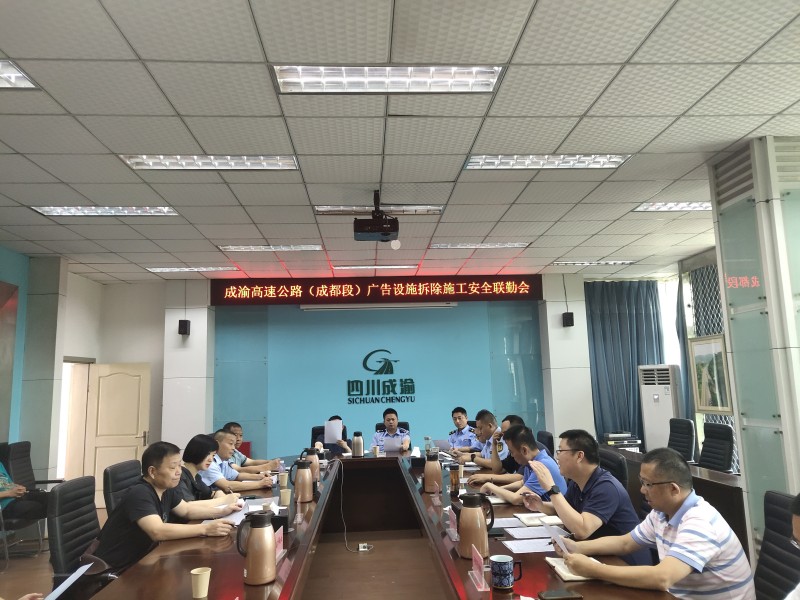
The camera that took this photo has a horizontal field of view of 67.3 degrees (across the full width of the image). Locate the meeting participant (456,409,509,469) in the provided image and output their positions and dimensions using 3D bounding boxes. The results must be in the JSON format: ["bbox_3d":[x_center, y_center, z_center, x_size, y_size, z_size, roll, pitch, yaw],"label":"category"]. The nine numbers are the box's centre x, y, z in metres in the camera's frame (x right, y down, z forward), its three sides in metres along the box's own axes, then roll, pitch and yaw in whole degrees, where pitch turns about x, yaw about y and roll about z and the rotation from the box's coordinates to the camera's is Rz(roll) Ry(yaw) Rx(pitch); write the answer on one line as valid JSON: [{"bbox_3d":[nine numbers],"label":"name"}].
[{"bbox_3d":[0.845,1.768,5.970,0.680,1.320,0.520,-1,-8,-3],"label":"meeting participant"}]

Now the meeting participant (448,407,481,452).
[{"bbox_3d":[0.757,1.919,7.074,0.520,1.290,0.620,-3,-8,14],"label":"meeting participant"}]

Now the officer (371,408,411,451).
[{"bbox_3d":[-0.105,1.978,7.258,0.540,1.310,0.700,-1,-8,-3],"label":"officer"}]

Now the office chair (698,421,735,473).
[{"bbox_3d":[3.045,1.844,6.108,0.630,1.100,0.580,-1,-8,-3],"label":"office chair"}]

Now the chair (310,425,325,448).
[{"bbox_3d":[-0.855,2.094,7.199,0.580,1.100,0.630,-1,-8,-3],"label":"chair"}]

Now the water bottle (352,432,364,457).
[{"bbox_3d":[-0.454,1.571,6.511,0.128,0.280,0.155,-1,-8,-3],"label":"water bottle"}]

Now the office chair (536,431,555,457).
[{"bbox_3d":[1.183,1.857,5.892,0.640,1.060,0.580,-1,-8,-3],"label":"office chair"}]

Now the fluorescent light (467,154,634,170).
[{"bbox_3d":[1.073,-1.036,4.375,1.200,0.080,0.300,-1,-8,-3],"label":"fluorescent light"}]

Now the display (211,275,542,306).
[{"bbox_3d":[-0.306,-0.149,8.881,4.860,0.385,0.100,-1,-8,-3],"label":"display"}]

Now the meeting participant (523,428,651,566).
[{"bbox_3d":[0.969,1.355,3.120,0.750,1.320,0.550,-1,-8,-6],"label":"meeting participant"}]

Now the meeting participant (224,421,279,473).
[{"bbox_3d":[-1.408,1.725,5.245,0.750,1.270,0.500,-1,-8,-6],"label":"meeting participant"}]

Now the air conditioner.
[{"bbox_3d":[3.874,1.850,8.798,0.340,1.750,0.500,6,-11,-42],"label":"air conditioner"}]

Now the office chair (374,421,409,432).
[{"bbox_3d":[-0.065,2.117,7.504,0.580,1.100,0.630,-1,-8,-3],"label":"office chair"}]

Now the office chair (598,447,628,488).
[{"bbox_3d":[1.226,1.589,4.009,0.630,1.110,0.580,-1,-8,-3],"label":"office chair"}]

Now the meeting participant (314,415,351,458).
[{"bbox_3d":[-0.776,1.984,7.094,0.520,1.240,0.650,-1,-8,-3],"label":"meeting participant"}]

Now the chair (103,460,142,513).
[{"bbox_3d":[-1.594,1.677,4.089,0.640,1.060,0.580,-1,-8,-3],"label":"chair"}]

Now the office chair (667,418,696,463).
[{"bbox_3d":[3.078,1.965,6.968,0.630,1.100,0.580,-1,-8,-3],"label":"office chair"}]

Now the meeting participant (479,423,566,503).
[{"bbox_3d":[0.813,1.494,3.940,0.720,1.300,0.520,-1,-8,-3],"label":"meeting participant"}]

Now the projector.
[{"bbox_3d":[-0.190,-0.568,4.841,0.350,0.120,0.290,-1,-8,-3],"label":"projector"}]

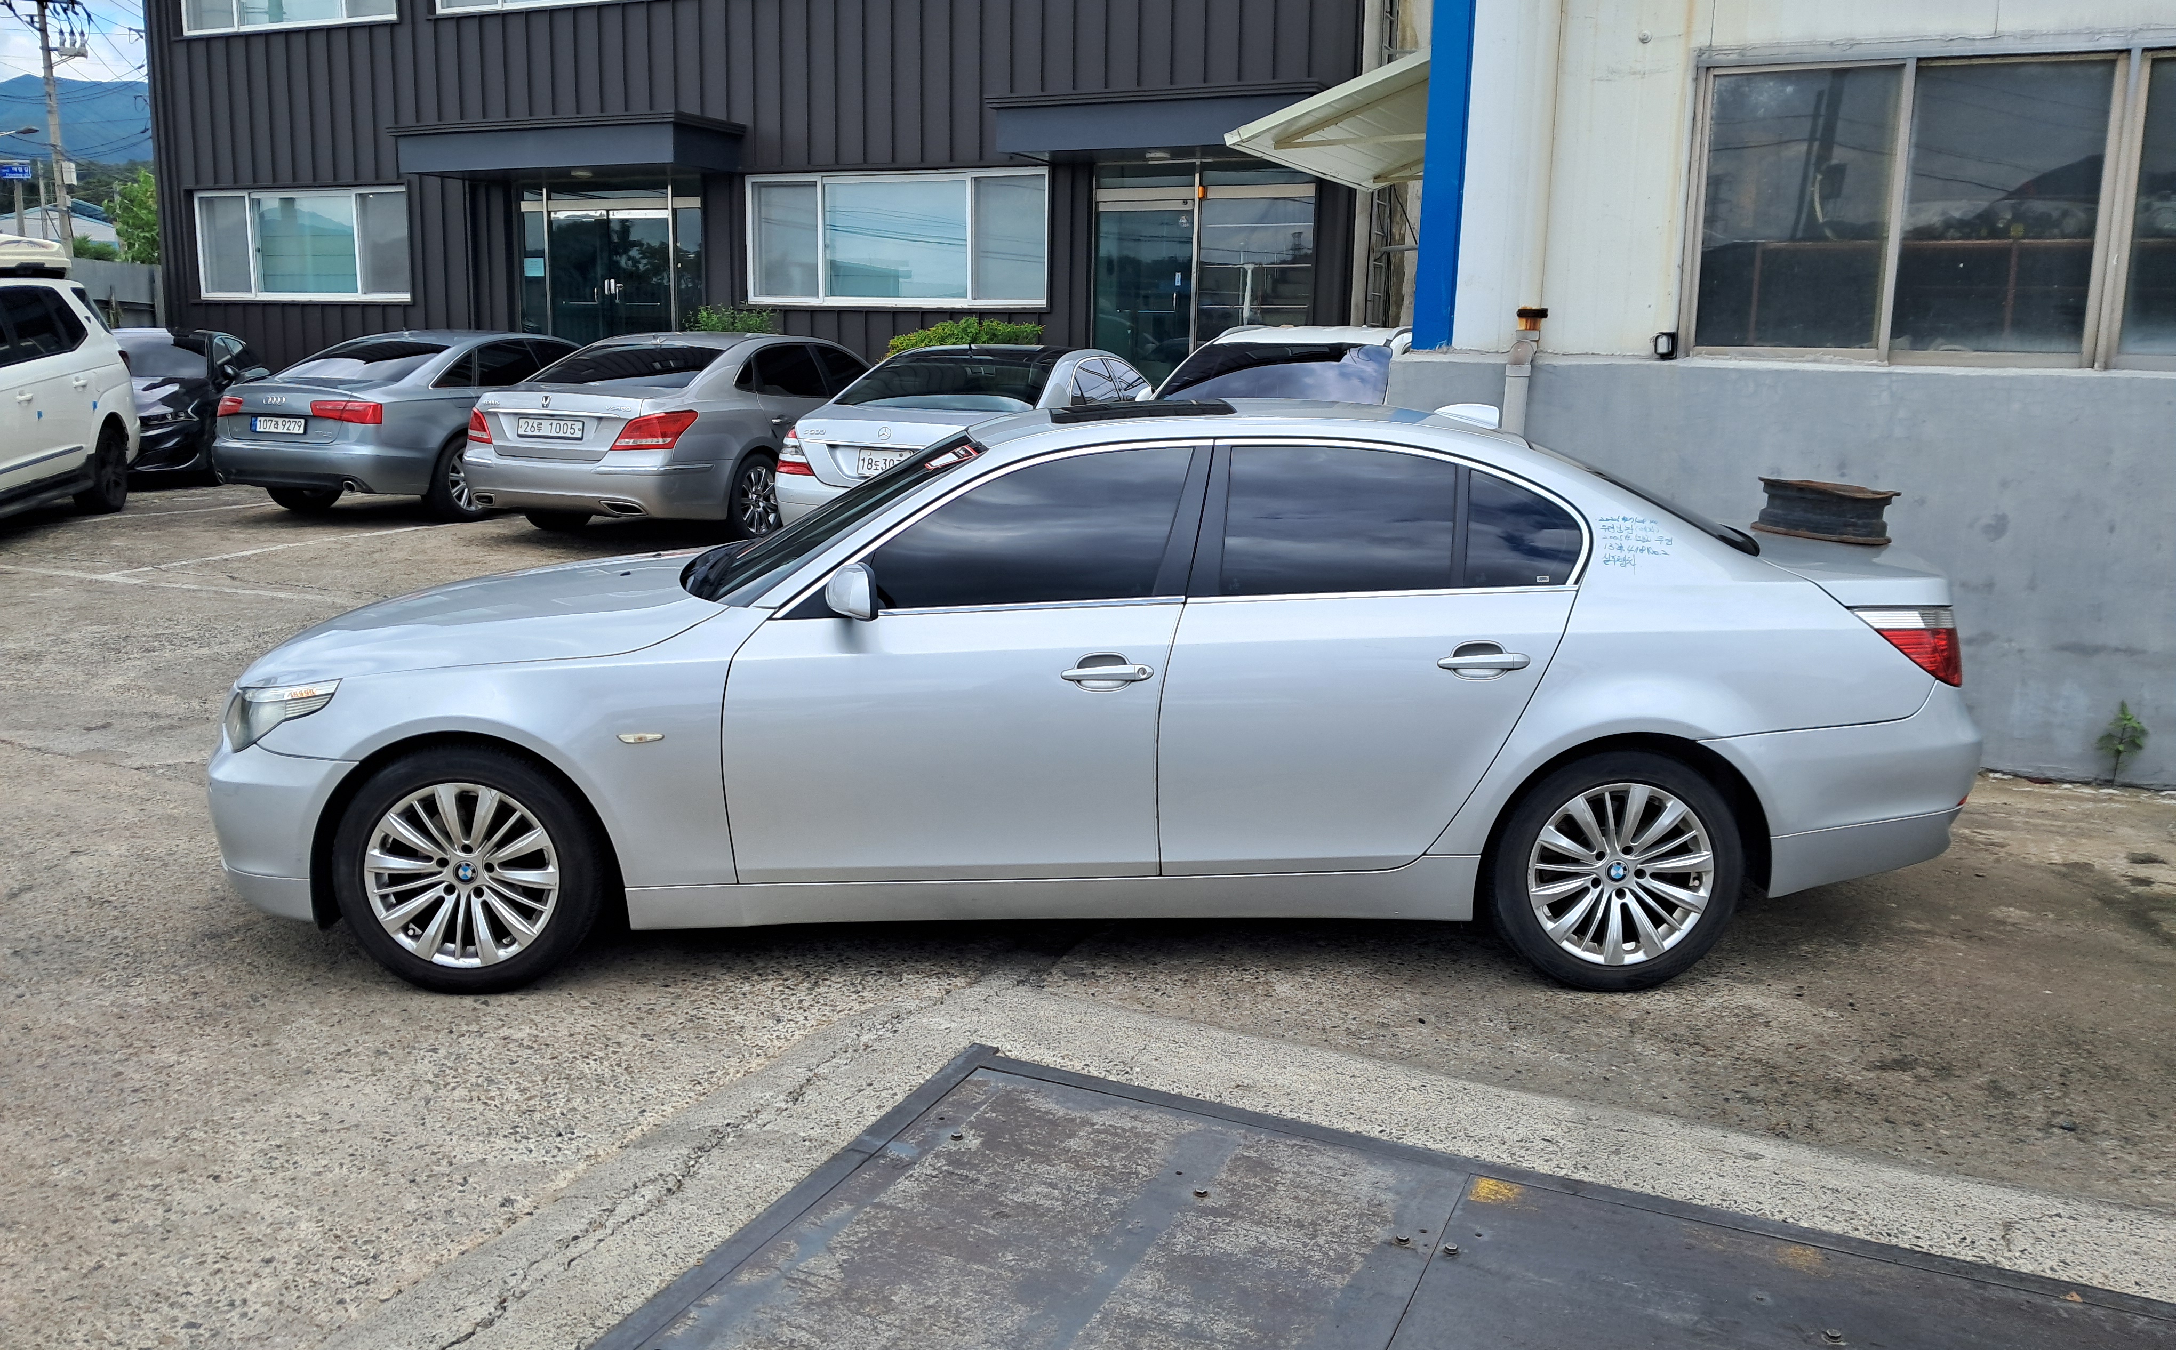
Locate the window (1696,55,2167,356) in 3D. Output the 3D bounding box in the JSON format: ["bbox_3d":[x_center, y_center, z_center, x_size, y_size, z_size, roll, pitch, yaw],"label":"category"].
[{"bbox_3d":[3.120,-1.791,6.540,1.536,1.144,0.120,6,12,25],"label":"window"}]

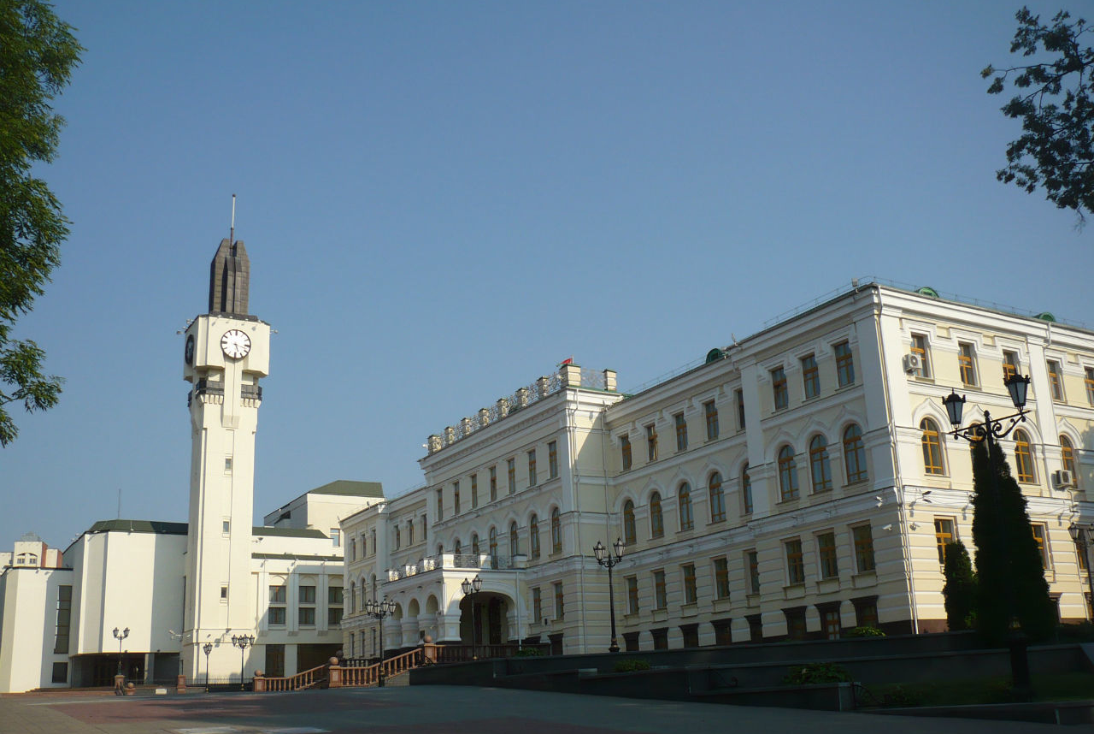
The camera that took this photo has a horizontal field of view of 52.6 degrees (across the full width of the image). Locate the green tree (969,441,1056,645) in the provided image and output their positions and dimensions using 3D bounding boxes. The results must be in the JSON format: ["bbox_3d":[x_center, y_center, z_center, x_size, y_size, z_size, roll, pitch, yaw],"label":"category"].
[{"bbox_3d":[9.540,3.691,22.801,1.550,4.250,1.550,7,-19,-30],"label":"green tree"}]

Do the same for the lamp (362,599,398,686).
[{"bbox_3d":[-8.885,14.702,59.276,1.650,4.700,1.650,7,-19,-30],"label":"lamp"}]

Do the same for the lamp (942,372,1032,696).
[{"bbox_3d":[7.218,2.704,17.544,0.420,5.000,1.720,7,-19,-30],"label":"lamp"}]

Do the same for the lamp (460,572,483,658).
[{"bbox_3d":[-3.597,12.443,54.130,0.420,4.450,1.620,7,-19,-30],"label":"lamp"}]

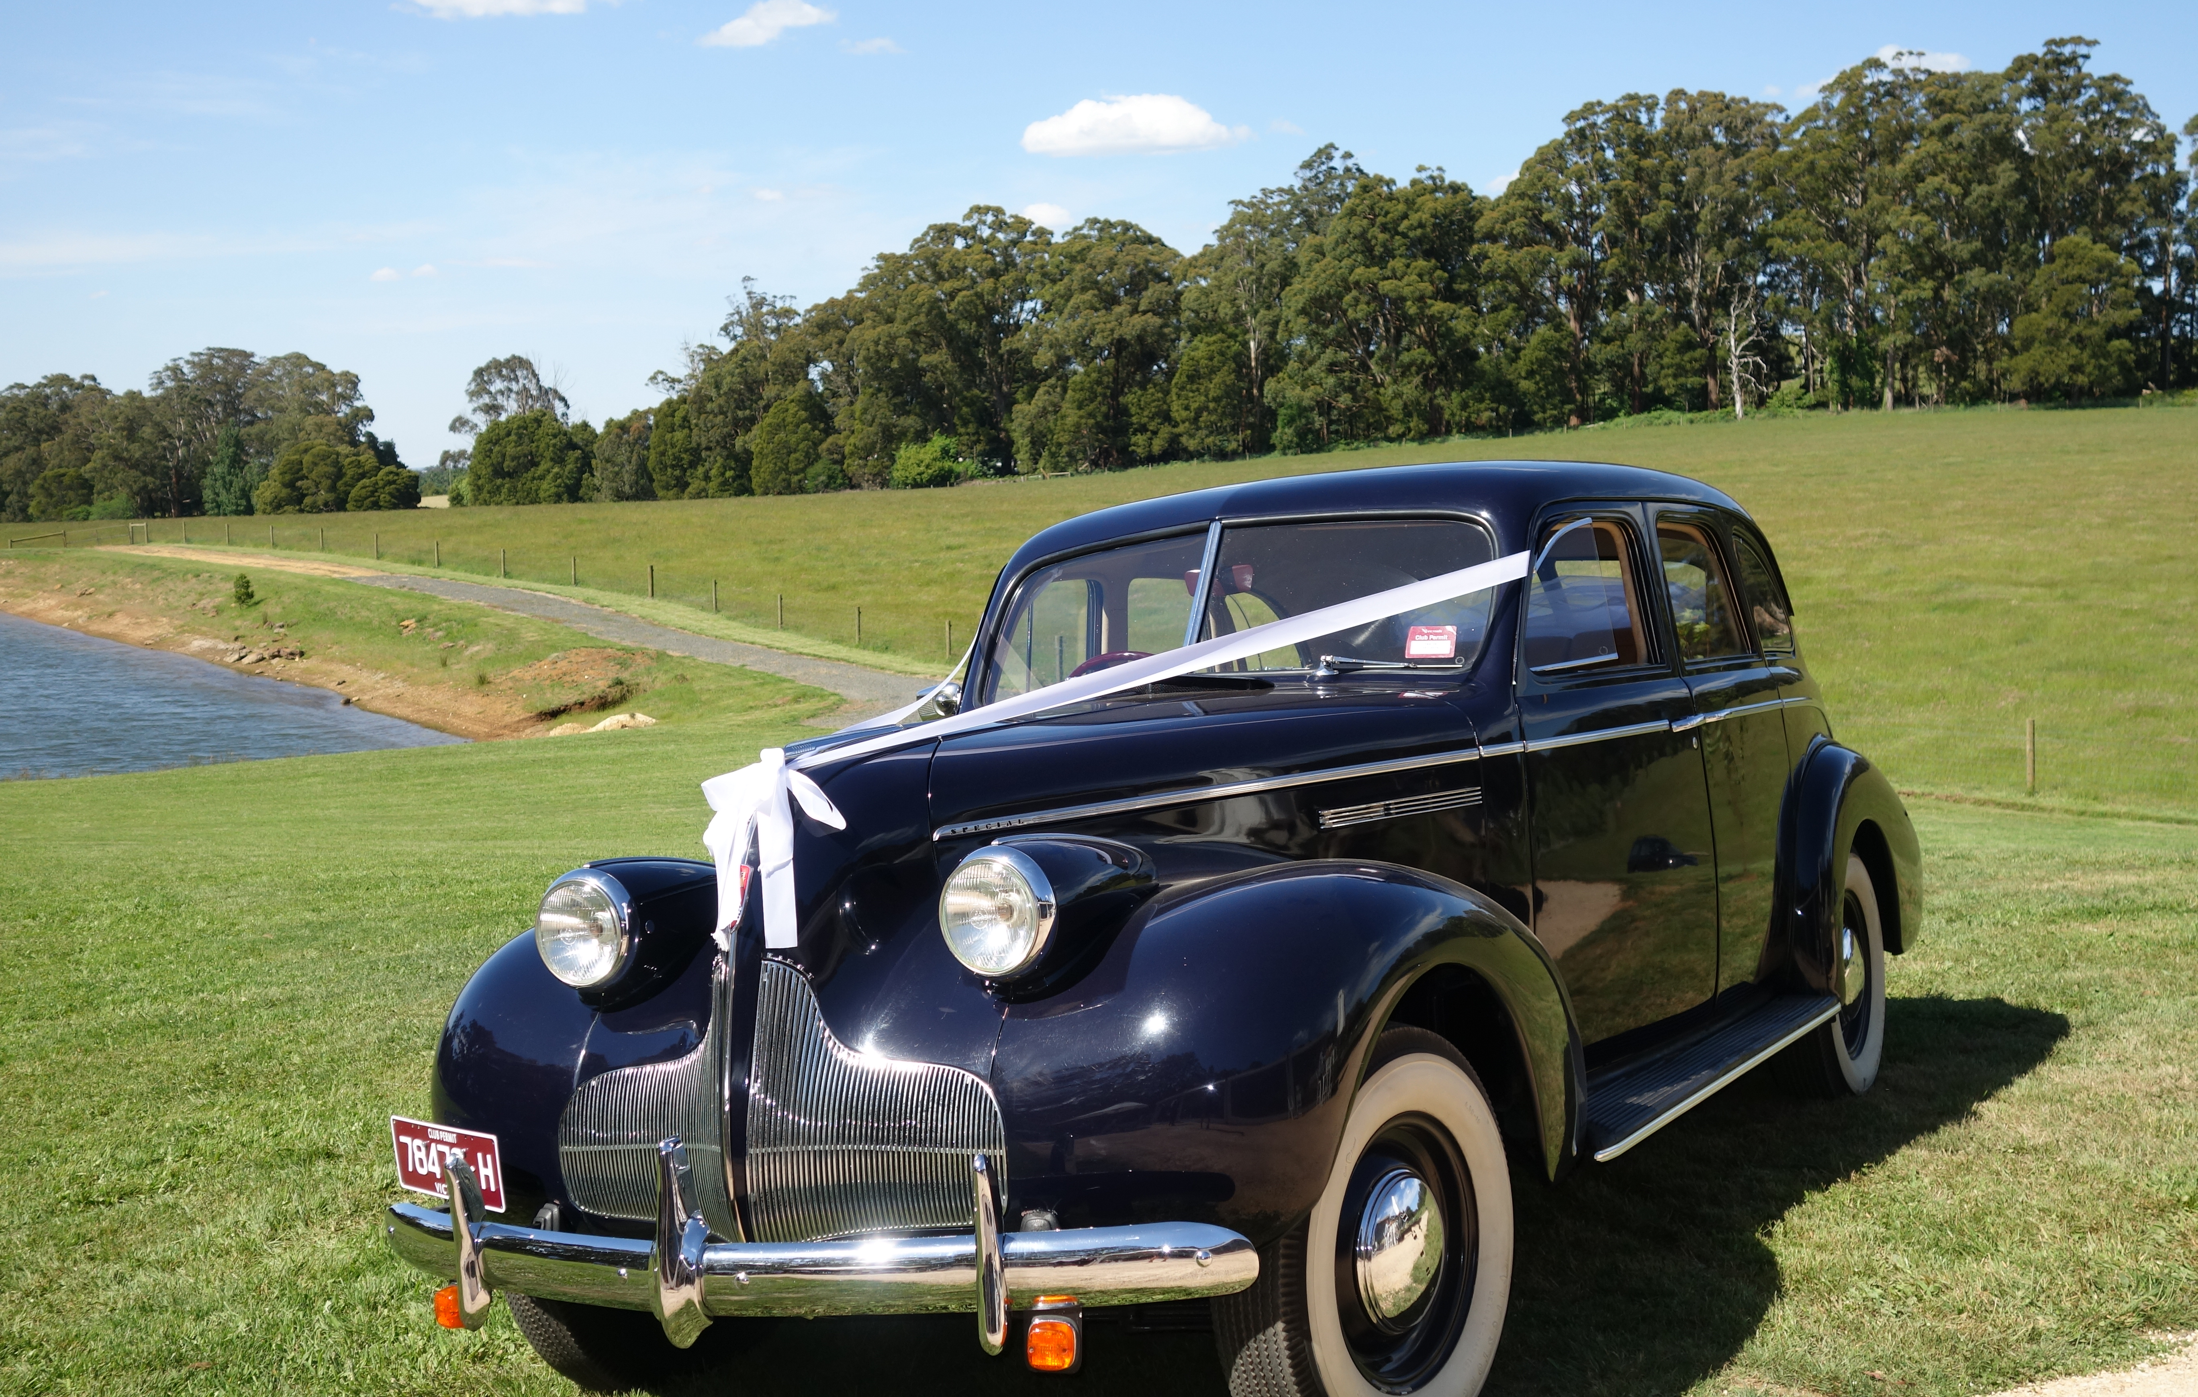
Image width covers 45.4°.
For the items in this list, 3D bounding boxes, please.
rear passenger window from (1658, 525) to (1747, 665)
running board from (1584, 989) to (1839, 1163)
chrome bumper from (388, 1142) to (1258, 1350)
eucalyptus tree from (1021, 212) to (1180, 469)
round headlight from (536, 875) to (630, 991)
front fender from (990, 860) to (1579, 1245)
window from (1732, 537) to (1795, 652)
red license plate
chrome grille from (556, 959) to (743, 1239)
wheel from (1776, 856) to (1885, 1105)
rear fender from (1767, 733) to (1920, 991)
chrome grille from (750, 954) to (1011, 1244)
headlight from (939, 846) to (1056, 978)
[{"bbox_3d":[1.432,-0.253,6.190,0.050,0.330,0.550,-5,0,27],"label":"rear passenger window"},{"bbox_3d":[1.268,0.820,5.717,0.260,0.070,1.880,-4,1,29],"label":"running board"},{"bbox_3d":[-0.546,0.784,3.890,1.640,0.300,0.340,-5,0,29],"label":"chrome bumper"},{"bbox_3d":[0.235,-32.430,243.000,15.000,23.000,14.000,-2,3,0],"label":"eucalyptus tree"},{"bbox_3d":[-0.837,0.381,4.295,0.190,0.190,0.080,-4,1,29],"label":"round headlight"},{"bbox_3d":[0.379,0.558,4.210,0.500,0.610,1.270,-5,0,29],"label":"front fender"},{"bbox_3d":[1.738,-0.265,6.804,0.050,0.320,0.500,-5,0,22],"label":"window"},{"bbox_3d":[-1.136,0.811,4.580,0.012,0.132,0.365,-9,5,-44],"label":"red license plate"},{"bbox_3d":[-0.733,0.622,4.114,0.400,0.430,0.140,-4,1,36],"label":"chrome grille"},{"bbox_3d":[1.885,0.721,6.799,0.170,0.700,0.700,-5,0,29],"label":"wheel"},{"bbox_3d":[2.009,0.438,7.058,0.300,0.700,1.400,-4,1,29],"label":"rear fender"},{"bbox_3d":[-0.331,0.590,3.893,0.400,0.430,0.140,-5,1,22],"label":"chrome grille"},{"bbox_3d":[-0.142,0.321,3.889,0.198,0.198,0.100,-5,0,29],"label":"headlight"}]

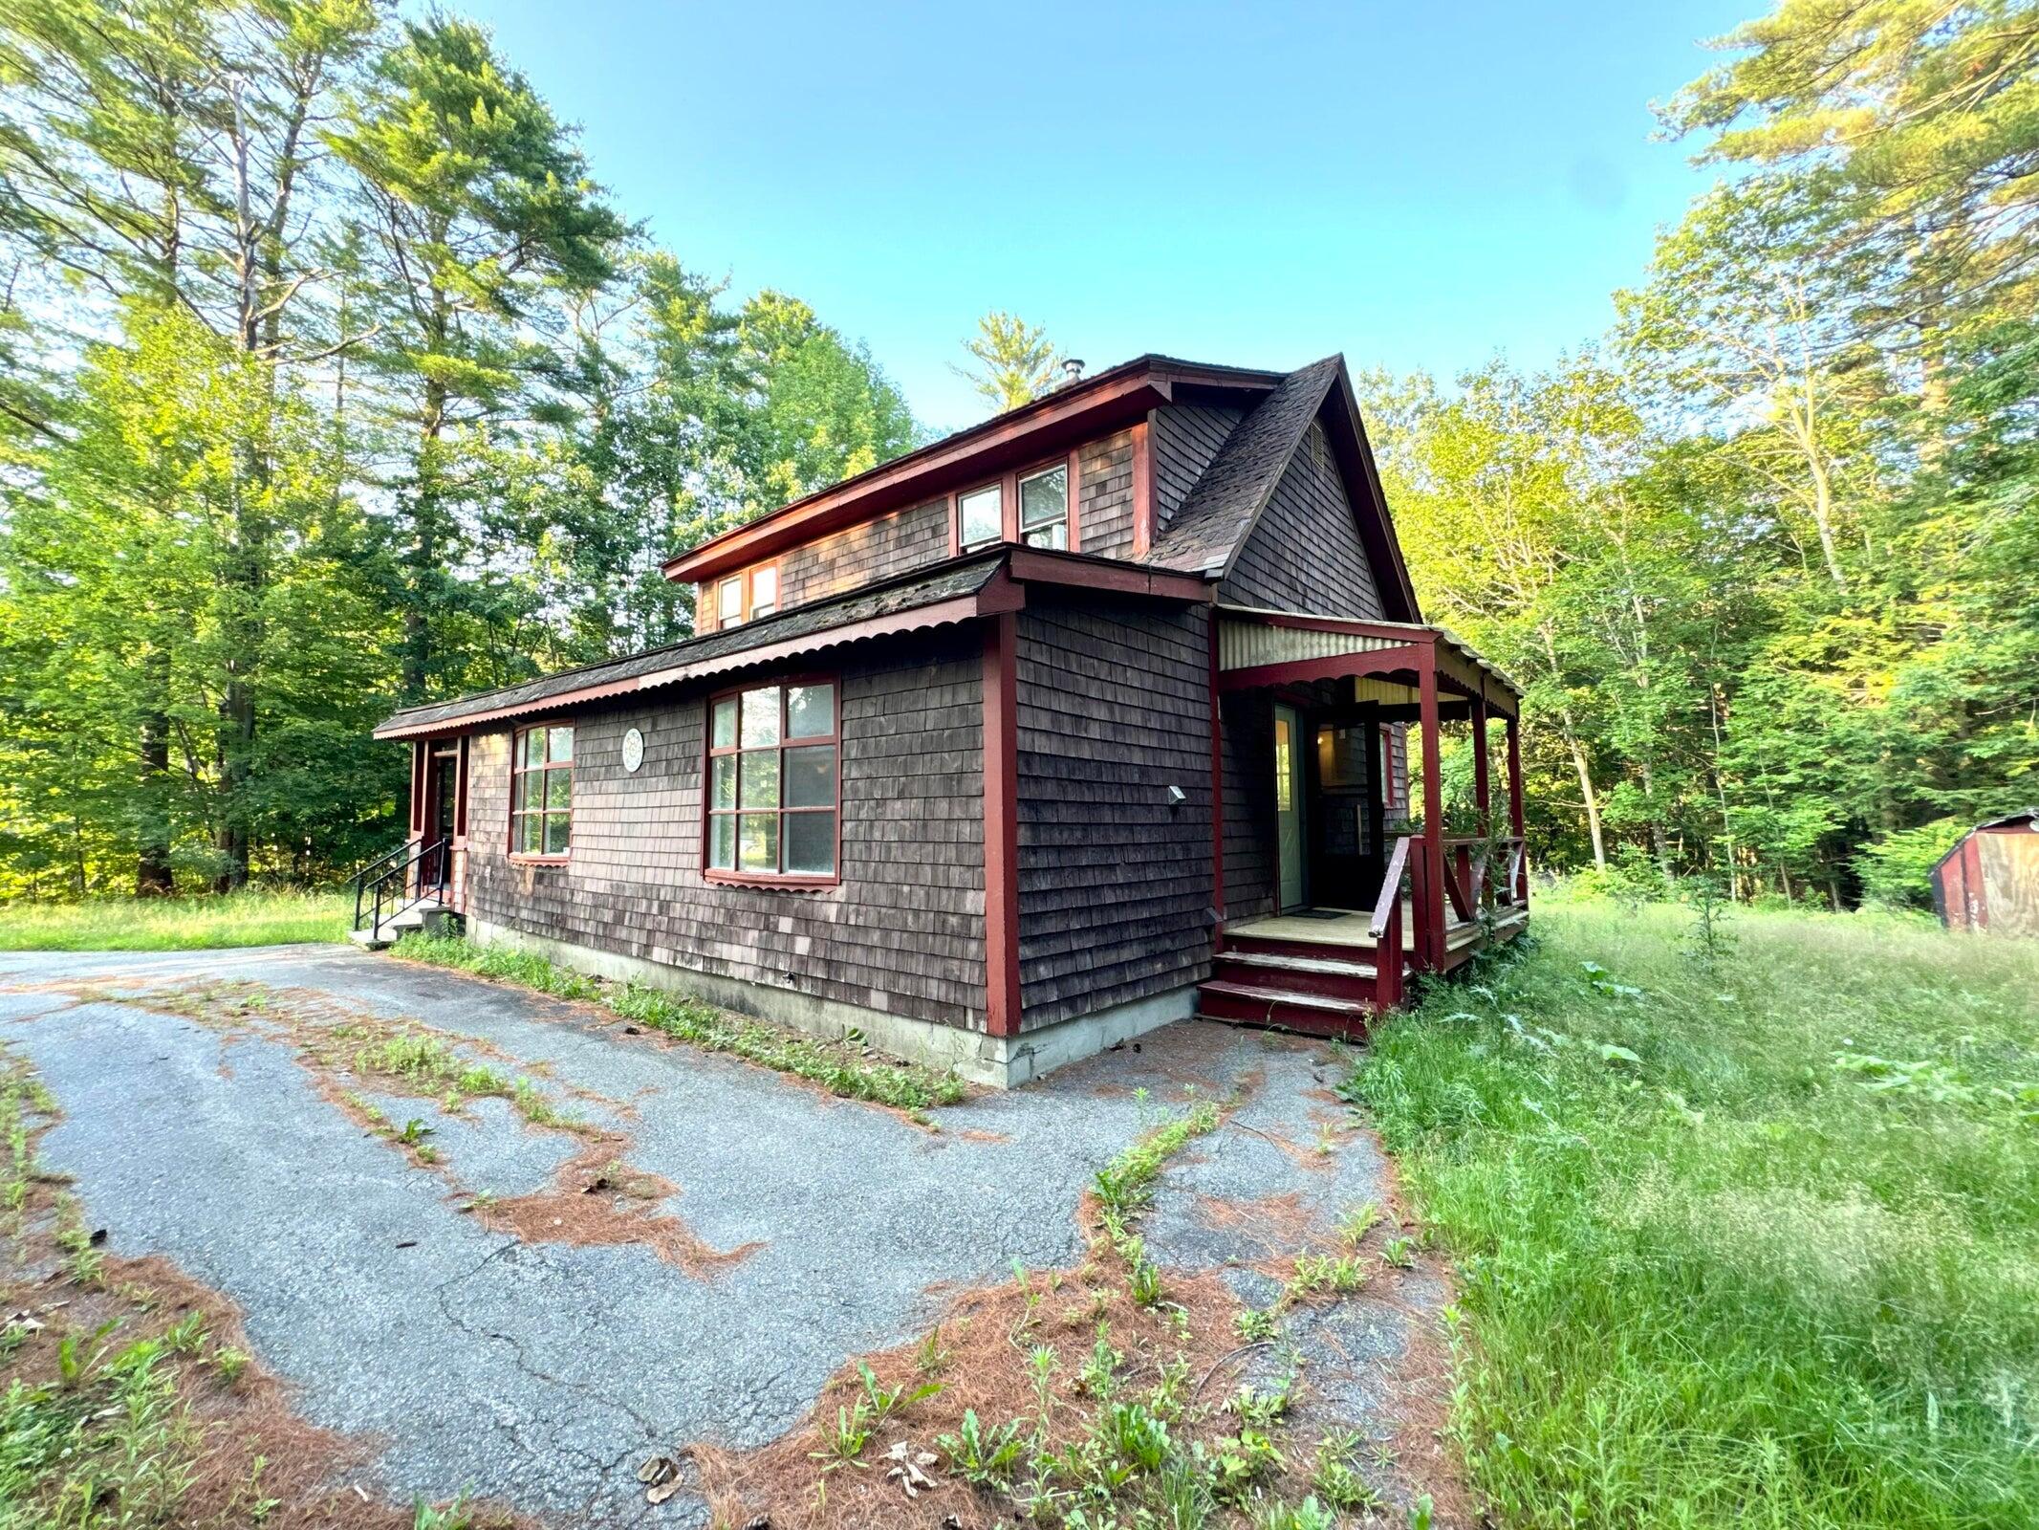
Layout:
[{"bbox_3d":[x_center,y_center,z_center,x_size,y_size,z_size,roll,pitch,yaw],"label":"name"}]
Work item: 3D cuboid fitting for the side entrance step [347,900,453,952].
[{"bbox_3d":[-8.384,2.150,11.079,1.416,0.474,0.891,-3,-5,40],"label":"side entrance step"}]

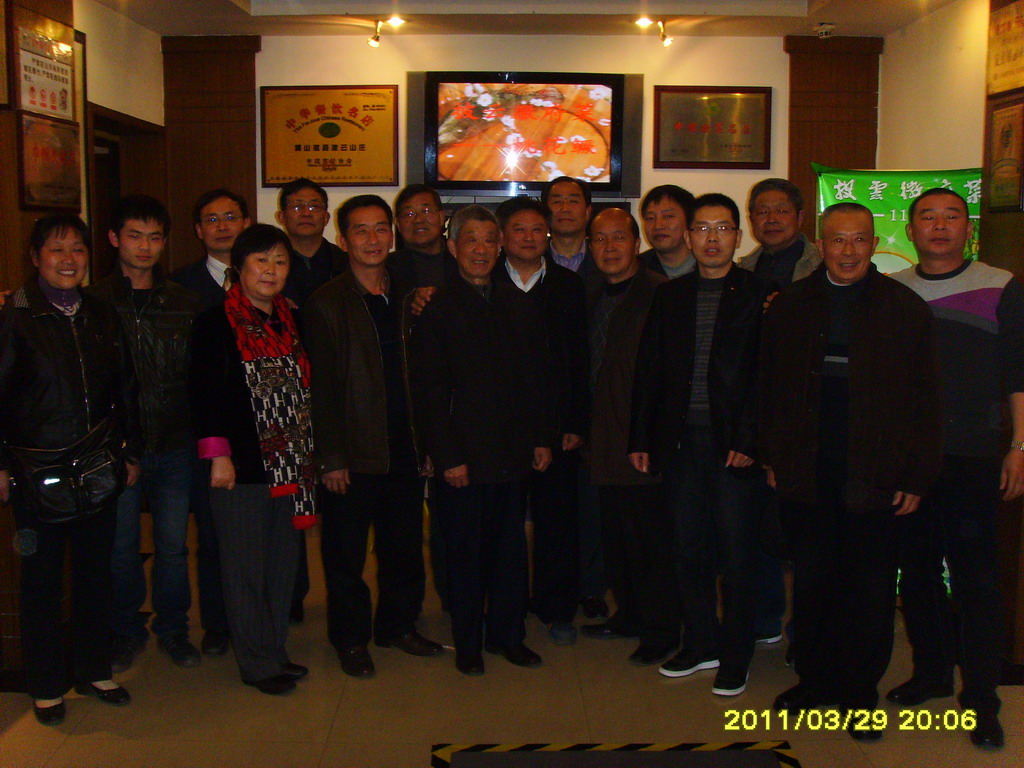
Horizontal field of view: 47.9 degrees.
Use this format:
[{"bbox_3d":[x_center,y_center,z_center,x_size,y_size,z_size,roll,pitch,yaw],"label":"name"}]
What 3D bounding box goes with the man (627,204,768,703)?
[{"bbox_3d":[0.646,0.198,3.927,0.490,1.671,0.350,1,8,10],"label":"man"}]

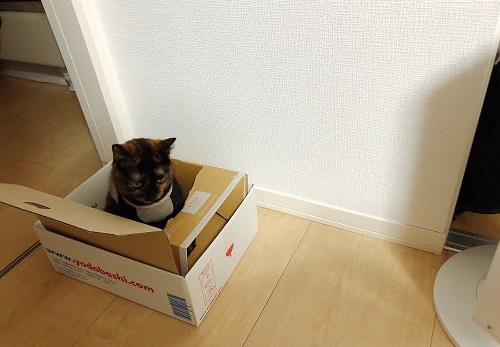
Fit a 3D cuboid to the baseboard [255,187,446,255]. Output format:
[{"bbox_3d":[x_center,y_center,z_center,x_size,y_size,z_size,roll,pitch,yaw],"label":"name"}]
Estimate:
[{"bbox_3d":[0.191,0.100,0.986,0.519,0.059,0.014,13,40,25],"label":"baseboard"}]

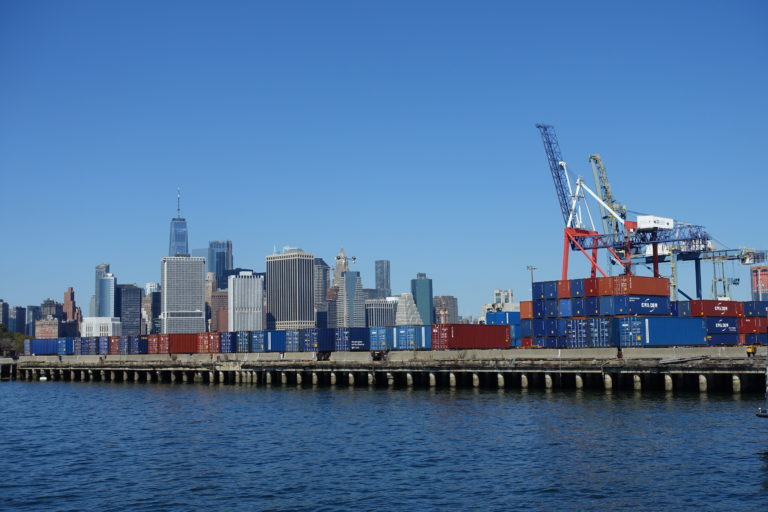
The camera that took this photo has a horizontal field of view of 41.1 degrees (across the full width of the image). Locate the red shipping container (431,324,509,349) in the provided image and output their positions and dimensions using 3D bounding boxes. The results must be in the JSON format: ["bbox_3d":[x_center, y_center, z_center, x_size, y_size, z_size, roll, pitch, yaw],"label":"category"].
[{"bbox_3d":[10.612,9.695,123.631,2.440,2.900,12.190,-6,-7,42],"label":"red shipping container"}]

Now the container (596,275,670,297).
[{"bbox_3d":[39.151,4.667,155.132,2.440,2.900,12.190,-6,-7,44],"label":"container"}]

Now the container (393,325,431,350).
[{"bbox_3d":[6.828,10.144,127.638,2.440,2.900,12.190,-5,-7,41],"label":"container"}]

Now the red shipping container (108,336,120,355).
[{"bbox_3d":[-39.359,14.663,169.161,2.440,2.900,12.190,-5,-7,41],"label":"red shipping container"}]

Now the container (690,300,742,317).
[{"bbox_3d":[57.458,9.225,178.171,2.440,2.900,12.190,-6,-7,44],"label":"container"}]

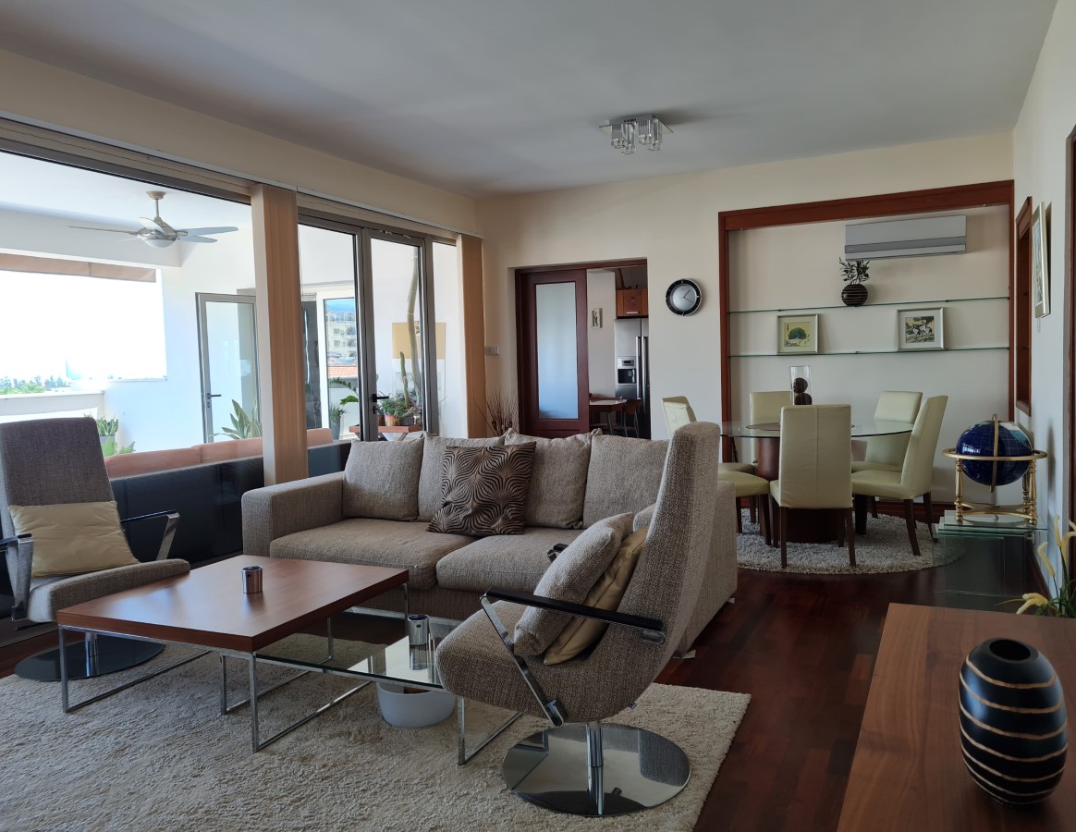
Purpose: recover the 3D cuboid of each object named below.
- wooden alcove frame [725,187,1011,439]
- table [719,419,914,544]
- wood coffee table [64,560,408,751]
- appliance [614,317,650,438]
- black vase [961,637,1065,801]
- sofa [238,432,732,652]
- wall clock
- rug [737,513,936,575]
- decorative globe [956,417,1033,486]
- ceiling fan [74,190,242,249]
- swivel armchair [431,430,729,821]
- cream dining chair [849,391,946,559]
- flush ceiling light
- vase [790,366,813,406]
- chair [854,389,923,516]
[{"bbox_3d":[2.552,-0.466,6.650,2.147,2.490,0.180,0,4,25],"label":"wooden alcove frame"},{"bbox_3d":[1.827,0.457,5.867,1.510,0.755,1.510,0,4,25],"label":"table"},{"bbox_3d":[-1.166,0.887,3.360,0.924,0.386,0.946,0,4,24],"label":"wood coffee table"},{"bbox_3d":[1.564,-0.336,10.703,0.910,1.780,0.720,0,4,25],"label":"appliance"},{"bbox_3d":[0.756,0.487,1.329,0.149,0.258,0.149,0,4,25],"label":"black vase"},{"bbox_3d":[-0.296,0.566,4.397,2.434,0.890,1.033,0,4,25],"label":"sofa"},{"bbox_3d":[1.240,-1.005,7.079,0.315,0.315,0.050,0,4,25],"label":"wall clock"},{"bbox_3d":[1.869,0.838,5.821,1.980,0.036,1.980,0,4,25],"label":"rug"},{"bbox_3d":[2.253,0.179,4.110,0.335,0.355,0.335,0,4,25],"label":"decorative globe"},{"bbox_3d":[-3.132,-1.612,6.855,1.321,0.459,1.321,0,4,26],"label":"ceiling fan"},{"bbox_3d":[0.141,0.555,2.545,0.791,1.073,0.641,0,4,20],"label":"swivel armchair"},{"bbox_3d":[2.311,0.373,5.392,0.573,0.971,0.438,2,5,45],"label":"cream dining chair"},{"bbox_3d":[0.645,-1.815,5.419,0.382,0.162,0.382,0,4,26],"label":"flush ceiling light"},{"bbox_3d":[1.839,-0.132,5.817,0.145,0.420,0.145,0,4,25],"label":"vase"},{"bbox_3d":[2.396,0.317,6.068,0.600,0.975,0.460,-3,4,-15],"label":"chair"}]

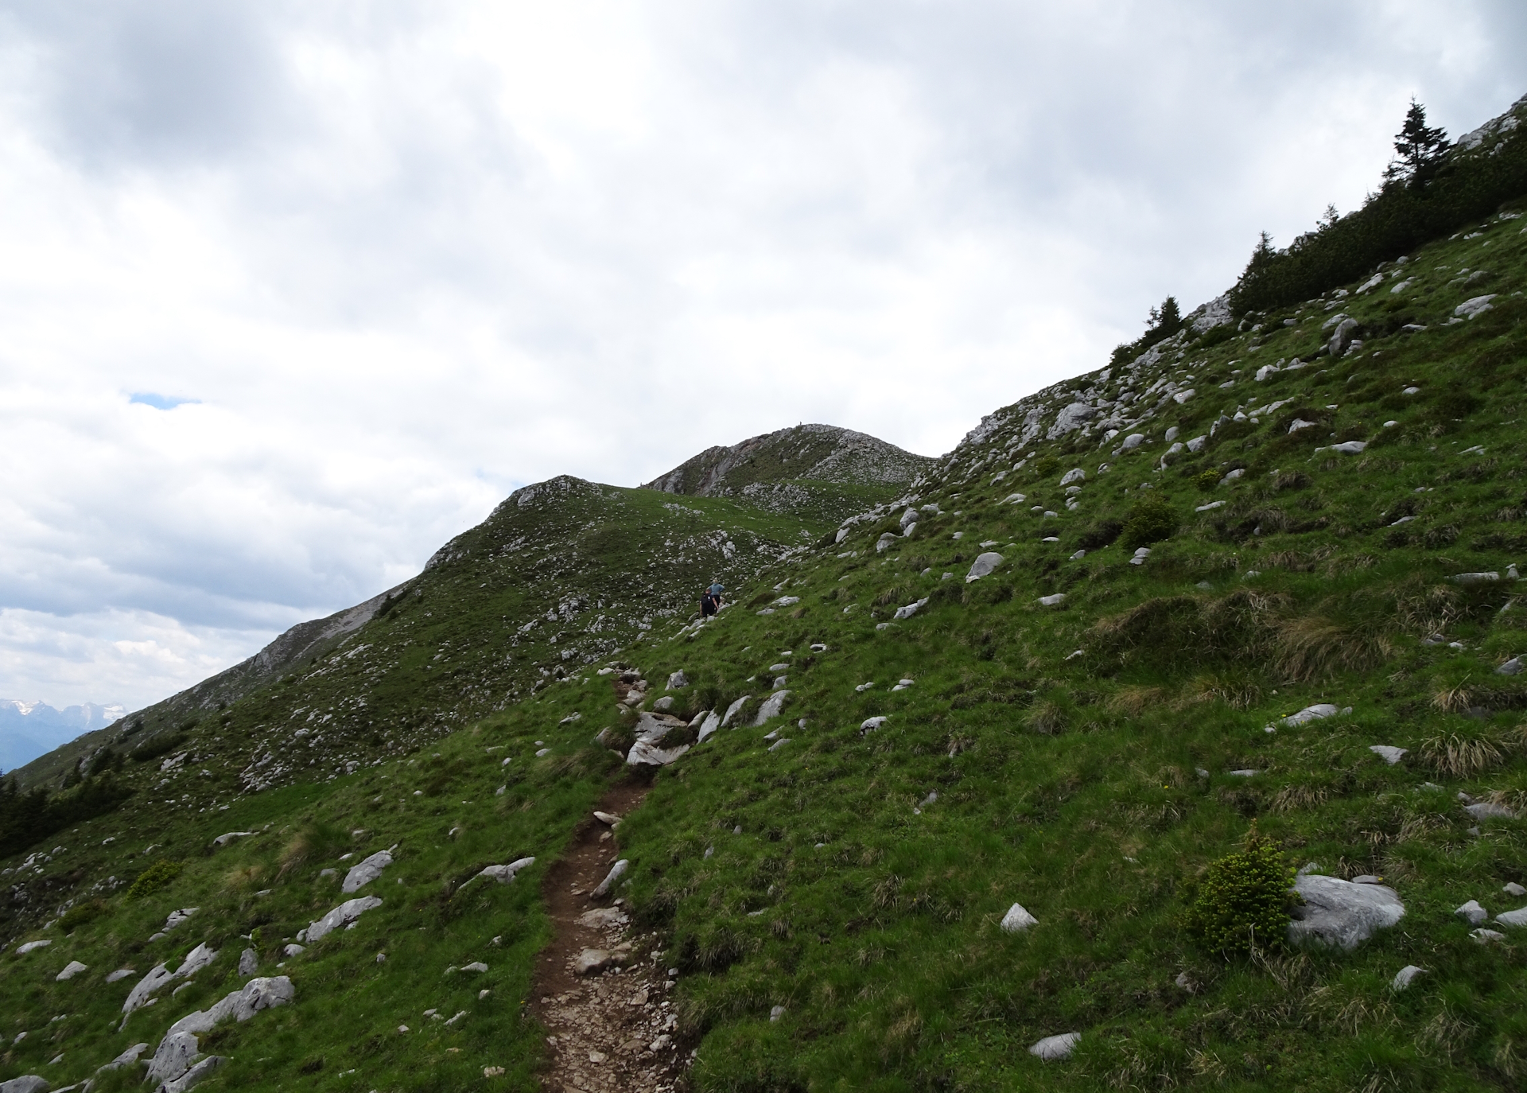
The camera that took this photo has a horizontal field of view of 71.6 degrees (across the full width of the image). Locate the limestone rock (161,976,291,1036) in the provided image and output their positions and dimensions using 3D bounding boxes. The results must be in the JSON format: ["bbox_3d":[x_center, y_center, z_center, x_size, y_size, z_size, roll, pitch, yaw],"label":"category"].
[{"bbox_3d":[-4.917,4.241,9.800,1.132,0.396,0.679,4,-10,-25],"label":"limestone rock"}]

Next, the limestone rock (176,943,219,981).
[{"bbox_3d":[-6.410,4.706,12.000,0.443,0.346,0.354,4,-10,-27],"label":"limestone rock"}]

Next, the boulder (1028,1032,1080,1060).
[{"bbox_3d":[1.098,1.884,4.000,0.199,0.070,0.149,-2,-9,14],"label":"boulder"}]

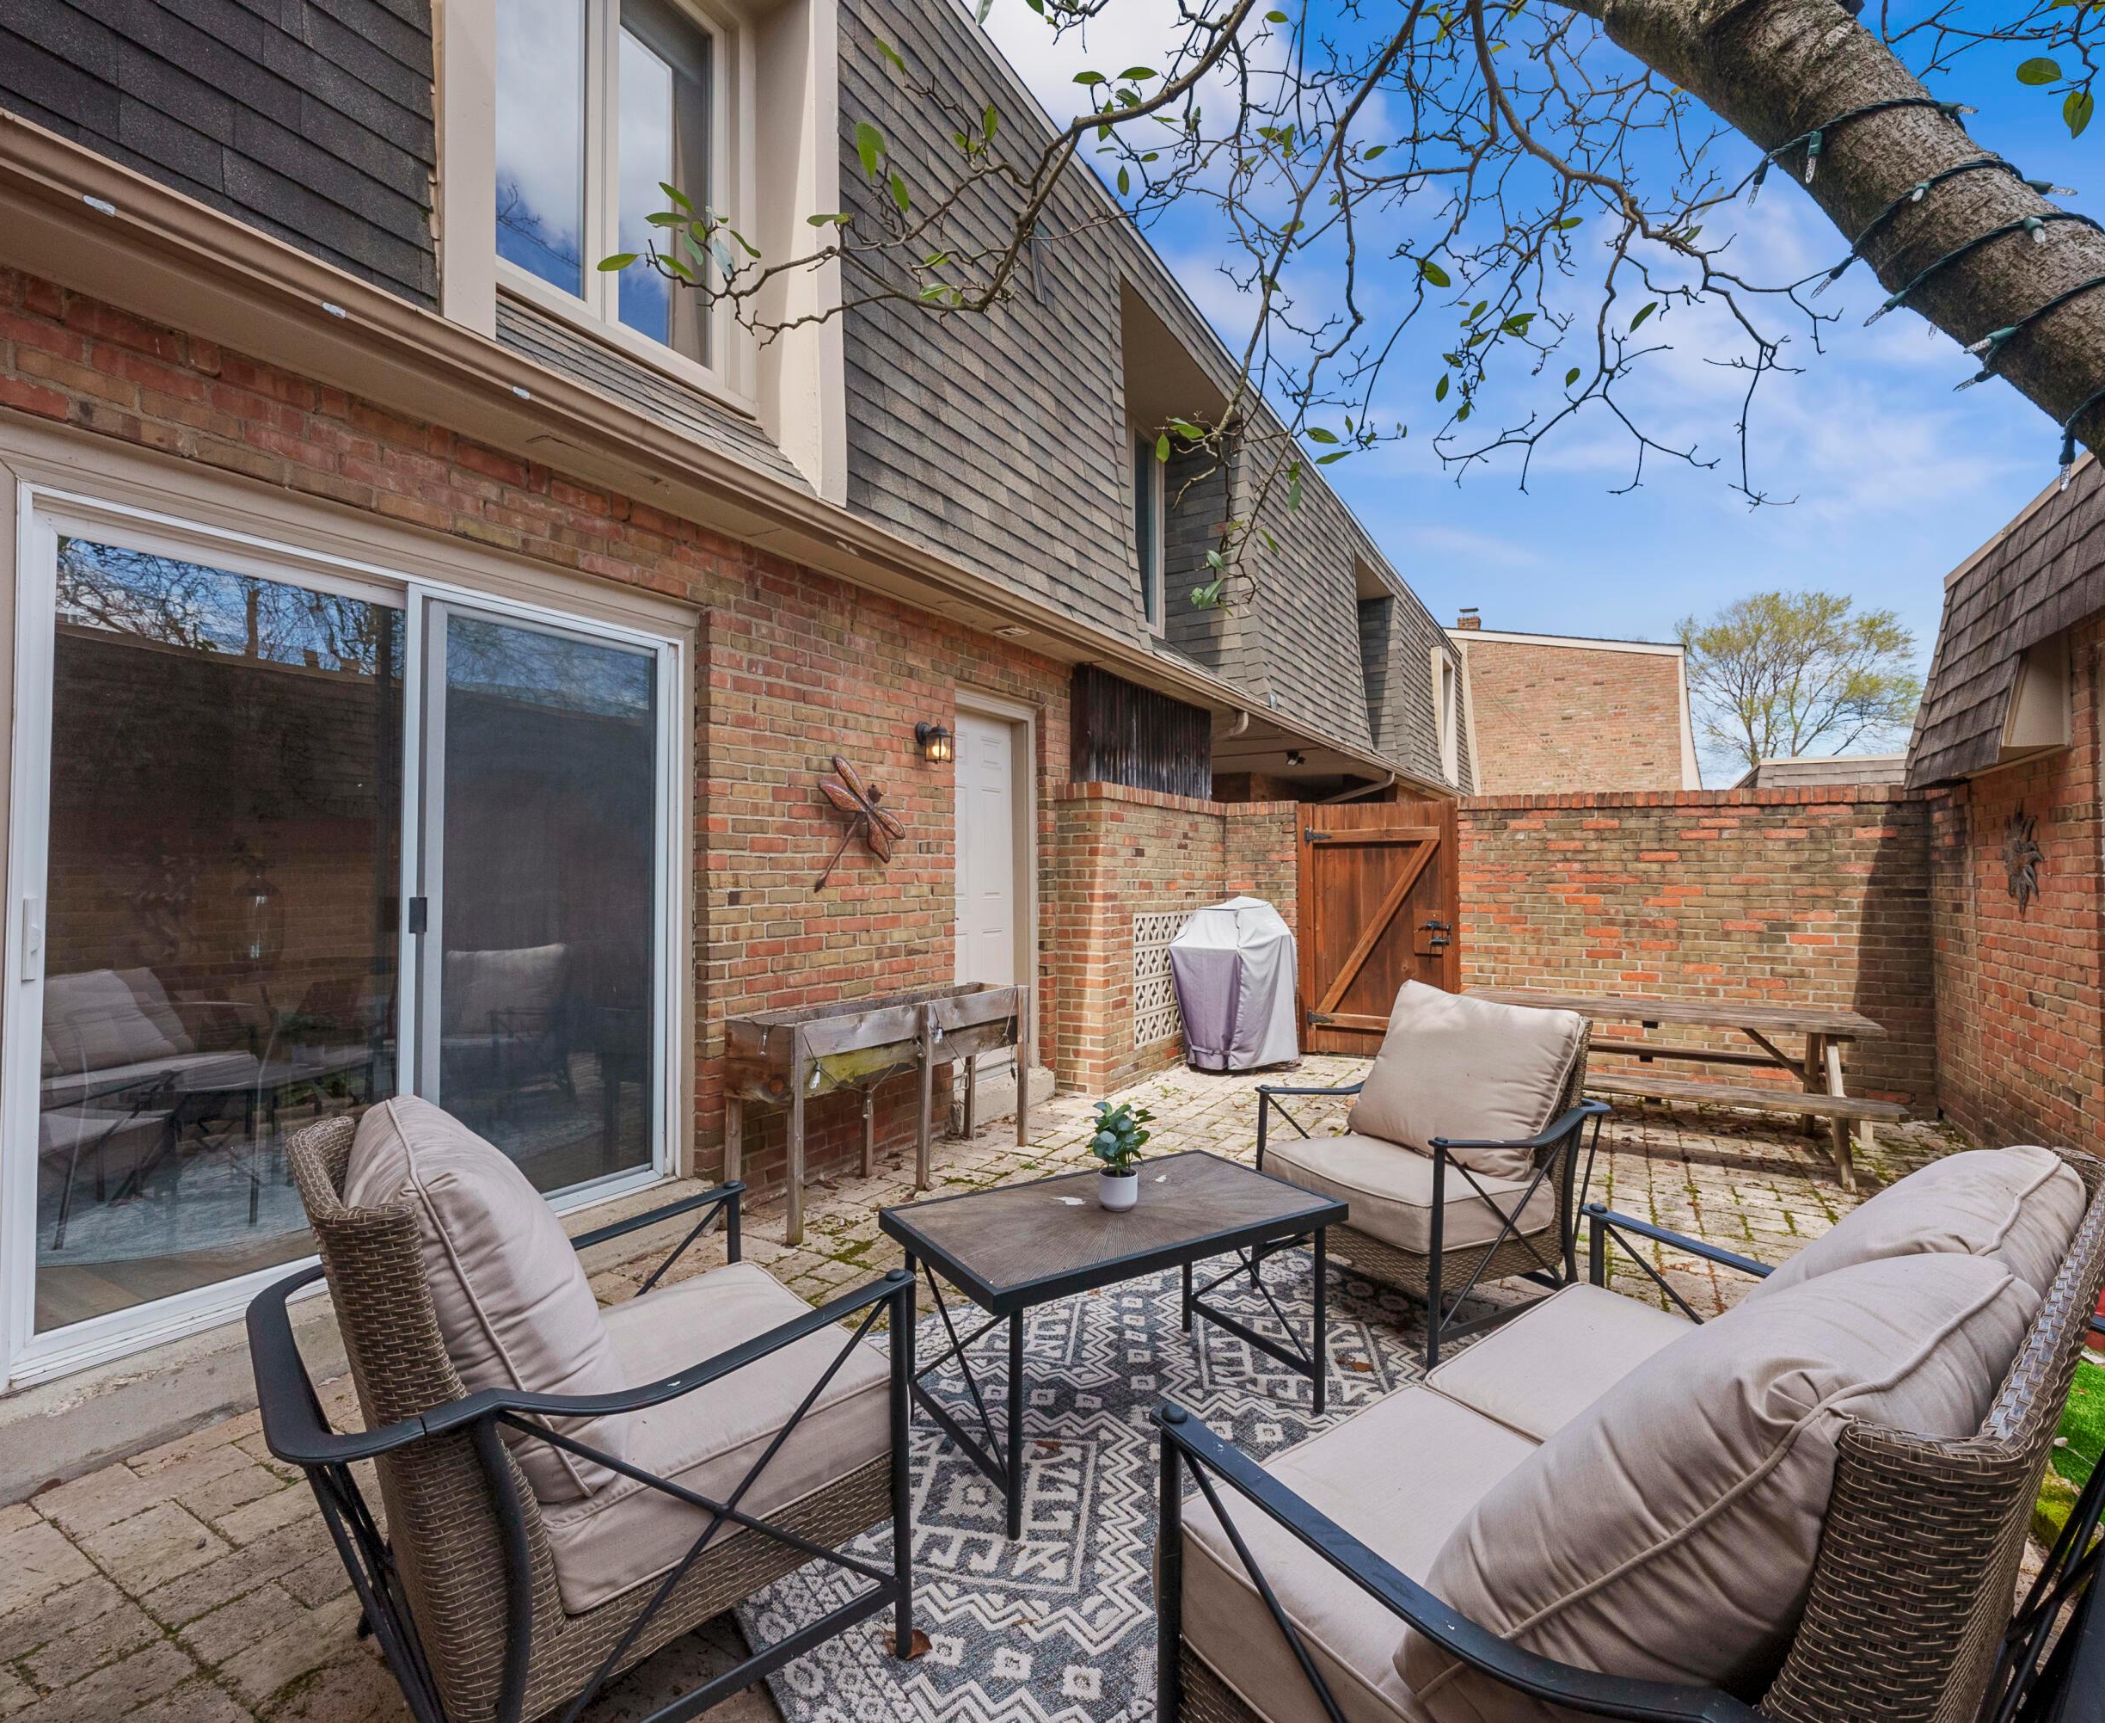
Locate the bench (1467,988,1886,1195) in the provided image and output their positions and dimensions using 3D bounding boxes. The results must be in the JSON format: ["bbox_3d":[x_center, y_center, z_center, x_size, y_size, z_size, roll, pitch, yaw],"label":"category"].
[{"bbox_3d":[3.027,1.089,5.128,1.820,0.740,1.350,-1,-1,31],"label":"bench"}]

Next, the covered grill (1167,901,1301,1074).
[{"bbox_3d":[1.300,0.857,7.093,0.740,1.140,0.500,1,-1,-41],"label":"covered grill"}]

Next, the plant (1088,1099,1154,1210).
[{"bbox_3d":[0.170,0.742,2.560,0.160,0.265,0.160,0,-1,0],"label":"plant"}]

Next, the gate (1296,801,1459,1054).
[{"bbox_3d":[2.429,0.508,7.540,1.170,1.890,0.100,-1,-1,31],"label":"gate"}]

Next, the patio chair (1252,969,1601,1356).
[{"bbox_3d":[1.210,0.895,3.210,0.850,0.920,0.740,1,-1,-33],"label":"patio chair"}]

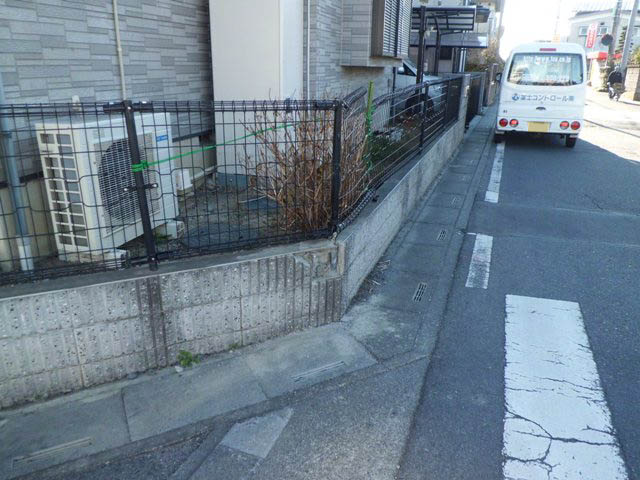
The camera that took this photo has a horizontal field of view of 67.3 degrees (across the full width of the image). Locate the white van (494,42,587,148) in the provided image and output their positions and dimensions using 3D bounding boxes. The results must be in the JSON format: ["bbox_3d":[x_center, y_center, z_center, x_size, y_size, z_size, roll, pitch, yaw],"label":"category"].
[{"bbox_3d":[4.350,-2.969,9.537,1.475,1.830,3.395,8,22,19],"label":"white van"}]

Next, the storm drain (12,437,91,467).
[{"bbox_3d":[-1.104,0.887,1.992,0.295,0.025,0.046,-11,23,-20],"label":"storm drain"}]

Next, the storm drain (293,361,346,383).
[{"bbox_3d":[-0.002,0.668,2.417,0.290,0.025,0.045,-11,23,-20],"label":"storm drain"}]

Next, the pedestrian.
[{"bbox_3d":[13.030,-6.900,21.200,0.600,1.520,0.420,9,22,22],"label":"pedestrian"}]

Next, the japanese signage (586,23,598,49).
[{"bbox_3d":[19.840,-14.890,35.000,0.580,1.750,0.050,9,22,23],"label":"japanese signage"}]

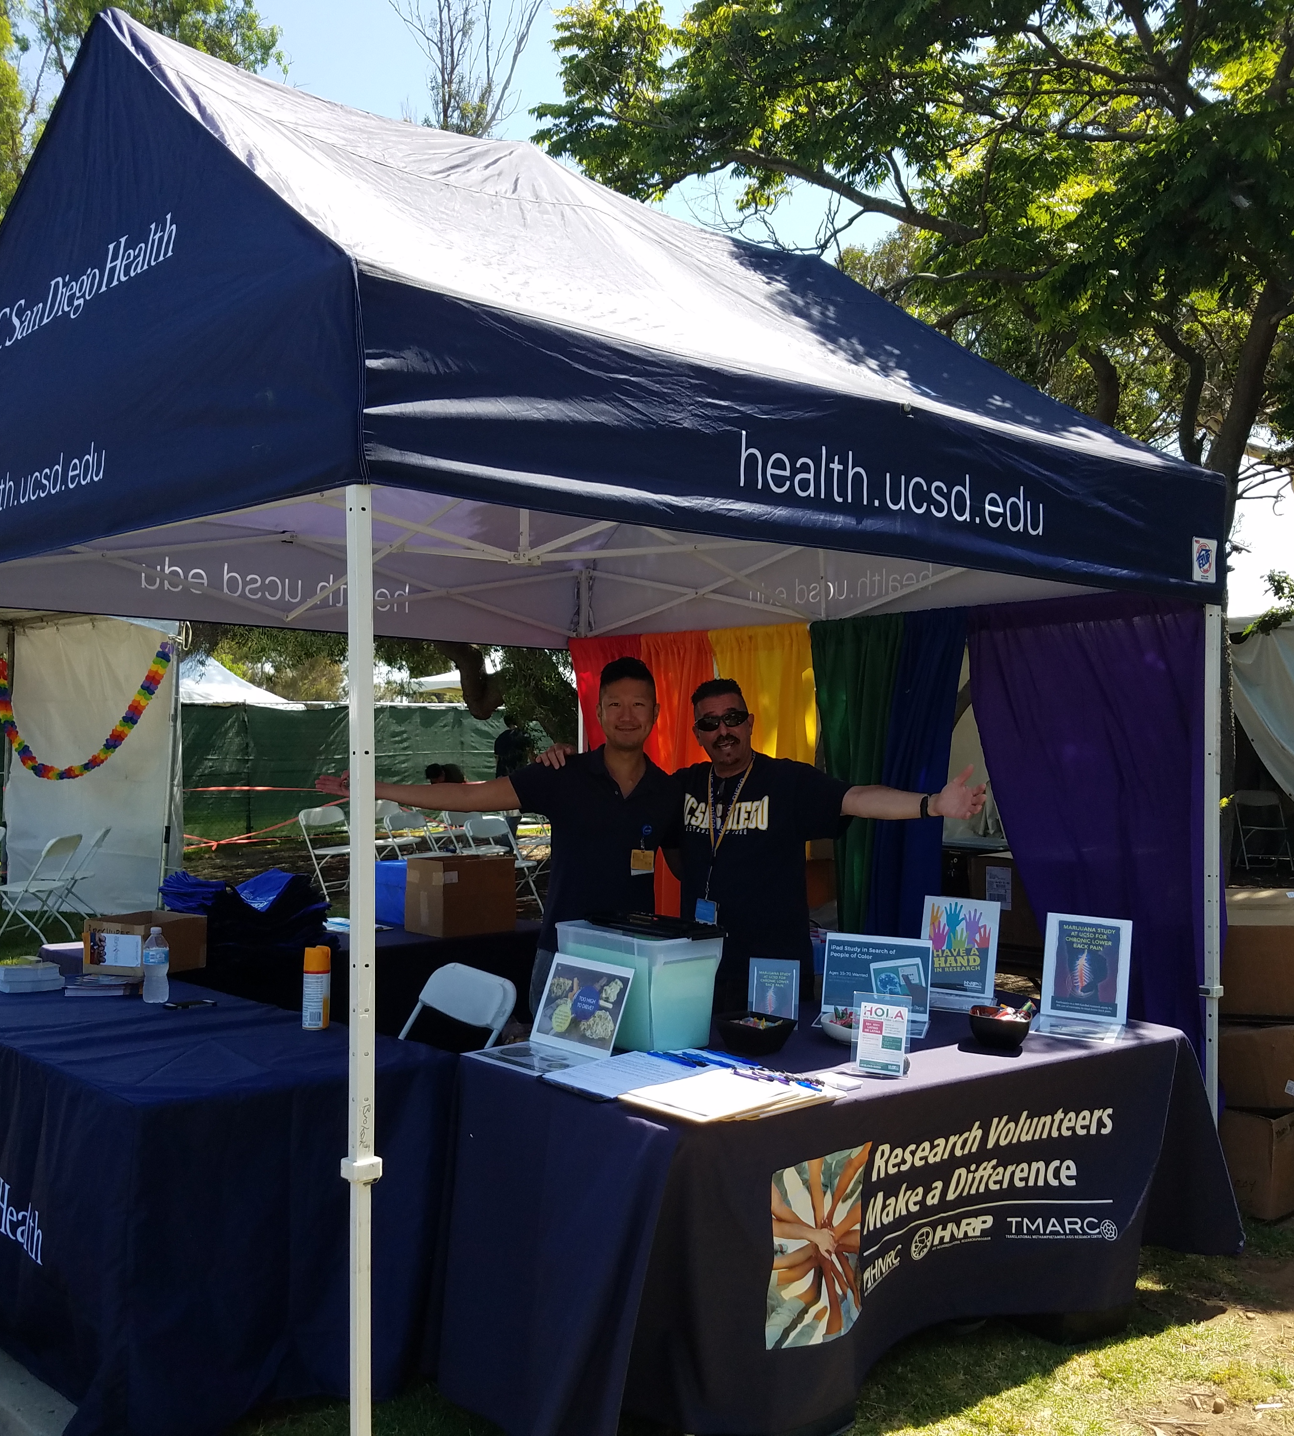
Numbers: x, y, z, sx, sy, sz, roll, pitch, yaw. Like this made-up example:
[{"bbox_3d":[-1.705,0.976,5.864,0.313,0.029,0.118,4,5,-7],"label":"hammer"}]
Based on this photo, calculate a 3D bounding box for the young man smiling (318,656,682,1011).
[{"bbox_3d":[-0.374,0.669,3.939,1.070,1.690,0.400,0,-1,0],"label":"young man smiling"}]

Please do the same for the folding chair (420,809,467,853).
[{"bbox_3d":[-2.006,1.261,14.486,0.480,0.790,0.450,0,-1,40],"label":"folding chair"}]

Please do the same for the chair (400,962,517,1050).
[{"bbox_3d":[-0.696,1.151,4.306,0.480,0.790,0.450,1,-1,-39],"label":"chair"}]

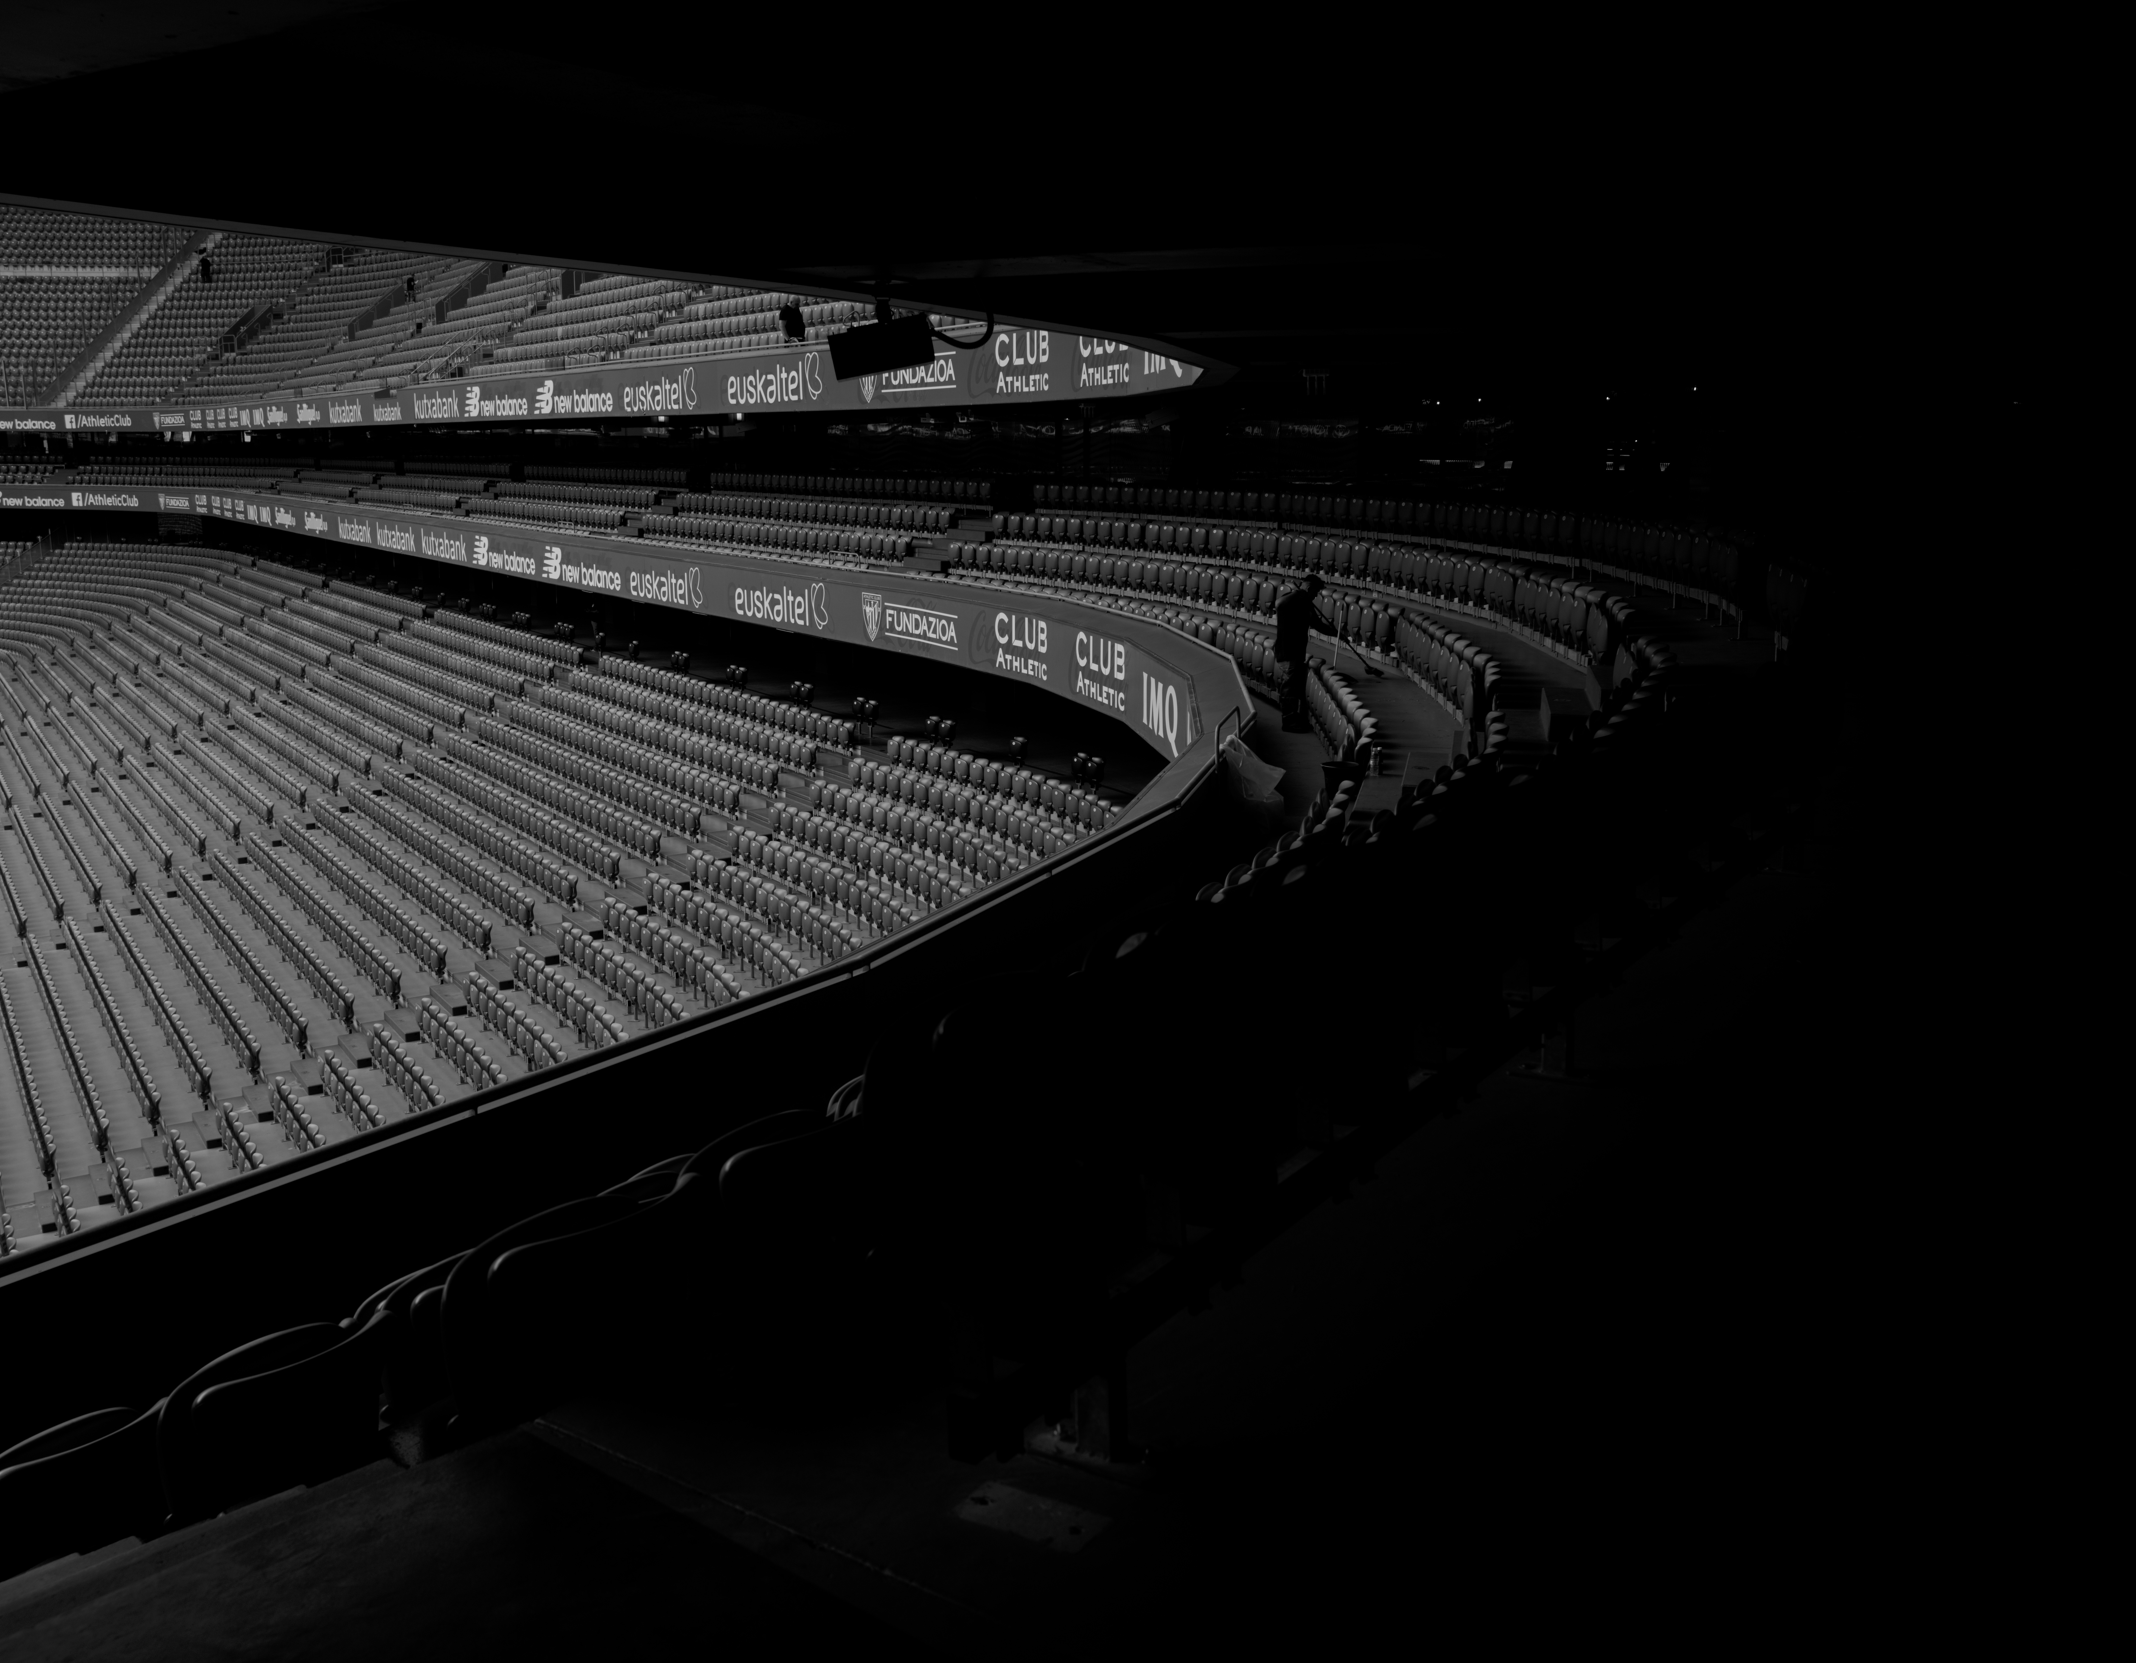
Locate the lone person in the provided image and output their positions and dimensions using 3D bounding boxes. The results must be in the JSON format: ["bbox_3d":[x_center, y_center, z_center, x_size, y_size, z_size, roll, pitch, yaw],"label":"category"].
[{"bbox_3d":[2.611,-1.944,21.310,0.620,1.700,0.520,-4,12,-20],"label":"lone person"}]

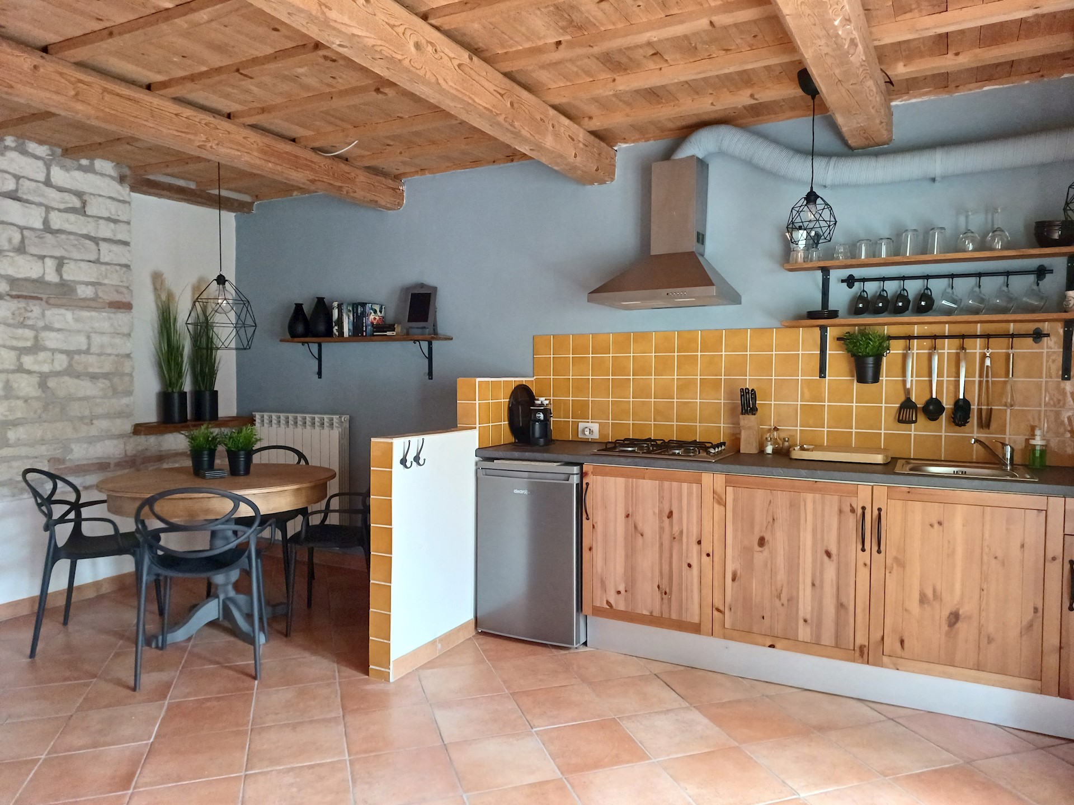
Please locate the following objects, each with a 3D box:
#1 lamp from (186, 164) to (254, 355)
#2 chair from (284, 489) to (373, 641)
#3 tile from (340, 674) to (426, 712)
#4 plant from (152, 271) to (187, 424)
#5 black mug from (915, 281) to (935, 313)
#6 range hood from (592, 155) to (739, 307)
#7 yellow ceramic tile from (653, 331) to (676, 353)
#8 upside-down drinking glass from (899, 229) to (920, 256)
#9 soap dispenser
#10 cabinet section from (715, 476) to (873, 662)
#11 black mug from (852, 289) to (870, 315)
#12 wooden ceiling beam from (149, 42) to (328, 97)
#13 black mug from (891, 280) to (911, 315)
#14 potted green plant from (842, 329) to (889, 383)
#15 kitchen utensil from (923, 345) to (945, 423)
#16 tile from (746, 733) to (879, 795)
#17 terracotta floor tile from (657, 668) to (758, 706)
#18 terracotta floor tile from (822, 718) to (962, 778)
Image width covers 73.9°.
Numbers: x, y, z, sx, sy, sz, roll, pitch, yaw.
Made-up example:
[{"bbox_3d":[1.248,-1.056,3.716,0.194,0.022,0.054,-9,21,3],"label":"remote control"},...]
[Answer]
[{"bbox_3d":[-1.557,-0.737,3.510,0.322,0.955,0.322,1,2,28],"label":"lamp"},{"bbox_3d":[-1.008,0.731,3.738,0.510,0.830,0.560,0,2,-5],"label":"chair"},{"bbox_3d":[-0.626,1.173,2.884,0.317,0.010,0.317,0,2,-18],"label":"tile"},{"bbox_3d":[-2.357,-0.348,4.584,0.200,0.950,0.200,1,2,27],"label":"plant"},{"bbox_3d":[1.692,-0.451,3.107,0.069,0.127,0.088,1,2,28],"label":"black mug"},{"bbox_3d":[0.623,-0.832,3.429,0.610,0.710,0.450,1,2,28],"label":"range hood"},{"bbox_3d":[0.668,-0.311,3.717,0.115,0.113,0.010,1,2,28],"label":"yellow ceramic tile"},{"bbox_3d":[1.608,-0.681,3.069,0.080,0.123,0.080,1,2,28],"label":"upside-down drinking glass"},{"bbox_3d":[2.018,0.182,2.875,0.056,0.159,0.059,2,2,32],"label":"soap dispenser"},{"bbox_3d":[1.138,0.645,3.118,0.603,0.698,0.550,1,3,27],"label":"cabinet section"},{"bbox_3d":[1.477,-0.448,3.229,0.056,0.113,0.090,19,10,26],"label":"black mug"},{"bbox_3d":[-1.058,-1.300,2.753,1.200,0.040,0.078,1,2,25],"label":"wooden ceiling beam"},{"bbox_3d":[1.610,-0.439,3.125,0.060,0.113,0.085,19,10,26],"label":"black mug"},{"bbox_3d":[1.449,-0.205,3.140,0.190,0.250,0.190,1,2,28],"label":"potted green plant"},{"bbox_3d":[1.718,-0.081,3.086,0.086,0.328,0.080,1,2,28],"label":"kitchen utensil"},{"bbox_3d":[0.910,1.206,2.386,0.320,0.010,0.320,0,2,-18],"label":"tile"},{"bbox_3d":[0.705,1.169,2.956,0.317,0.010,0.315,0,2,-18],"label":"terracotta floor tile"},{"bbox_3d":[1.206,1.188,2.454,0.315,0.010,0.315,0,2,-18],"label":"terracotta floor tile"}]

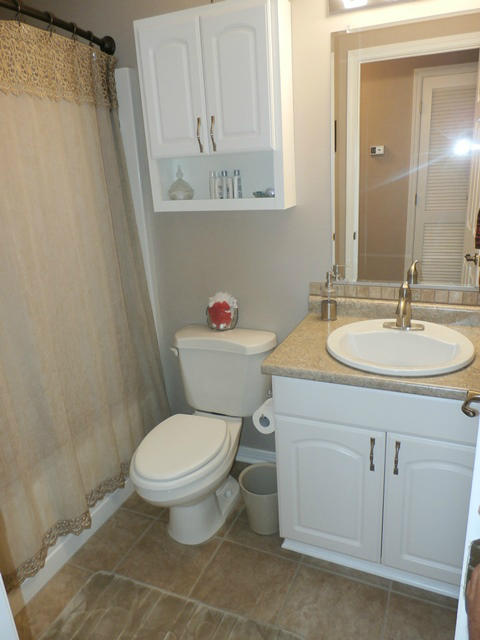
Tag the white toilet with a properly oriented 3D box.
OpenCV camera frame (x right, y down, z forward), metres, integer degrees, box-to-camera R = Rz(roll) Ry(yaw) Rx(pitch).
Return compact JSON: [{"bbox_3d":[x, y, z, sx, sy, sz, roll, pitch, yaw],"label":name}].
[{"bbox_3d":[-0.146,0.511,1.935,0.465,0.745,0.745,5,21,24],"label":"white toilet"}]

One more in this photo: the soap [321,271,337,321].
[{"bbox_3d":[0.365,-0.095,1.852,0.066,0.198,0.072,-3,19,1],"label":"soap"}]

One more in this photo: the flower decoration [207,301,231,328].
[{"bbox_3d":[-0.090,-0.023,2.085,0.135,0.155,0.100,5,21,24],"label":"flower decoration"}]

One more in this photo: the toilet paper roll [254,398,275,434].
[{"bbox_3d":[0.115,0.368,1.782,0.100,0.102,0.102,5,21,24],"label":"toilet paper roll"}]

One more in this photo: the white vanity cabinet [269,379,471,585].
[{"bbox_3d":[0.577,0.498,1.749,0.760,0.800,0.502,5,21,24],"label":"white vanity cabinet"}]

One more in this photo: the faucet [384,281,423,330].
[{"bbox_3d":[0.586,-0.050,1.647,0.148,0.193,0.148,5,21,24],"label":"faucet"}]

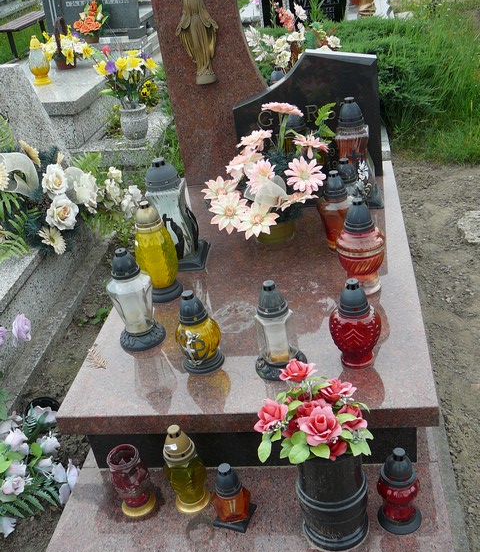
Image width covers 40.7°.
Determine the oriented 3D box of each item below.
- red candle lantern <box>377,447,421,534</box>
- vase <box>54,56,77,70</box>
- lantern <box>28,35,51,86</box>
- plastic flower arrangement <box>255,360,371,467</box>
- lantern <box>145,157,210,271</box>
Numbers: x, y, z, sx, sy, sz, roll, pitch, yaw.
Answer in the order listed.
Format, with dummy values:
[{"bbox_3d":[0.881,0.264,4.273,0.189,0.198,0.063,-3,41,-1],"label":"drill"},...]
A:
[{"bbox_3d":[0.354,0.467,1.441,0.099,0.206,0.099,-3,30,9],"label":"red candle lantern"},{"bbox_3d":[-1.361,-1.703,5.117,0.173,0.118,0.173,-3,30,9],"label":"vase"},{"bbox_3d":[-1.454,-1.554,4.657,0.152,0.334,0.152,-3,30,9],"label":"lantern"},{"bbox_3d":[0.154,0.278,1.325,0.258,0.222,0.247,-4,28,11],"label":"plastic flower arrangement"},{"bbox_3d":[-0.242,-0.229,2.263,0.207,0.378,0.207,-4,28,11],"label":"lantern"}]

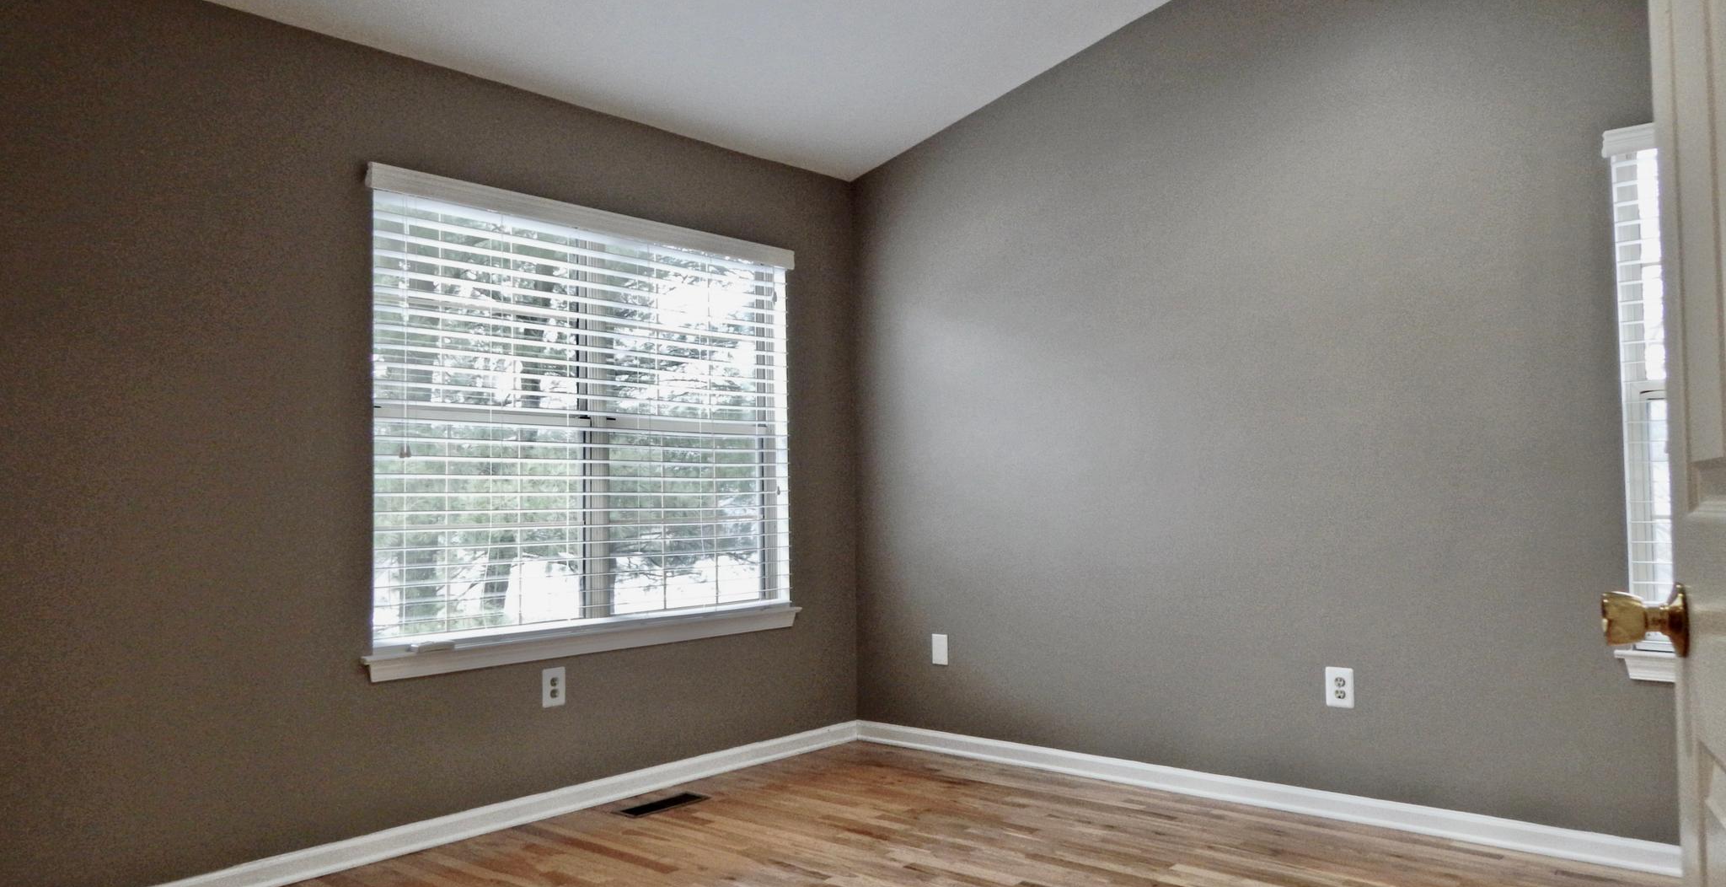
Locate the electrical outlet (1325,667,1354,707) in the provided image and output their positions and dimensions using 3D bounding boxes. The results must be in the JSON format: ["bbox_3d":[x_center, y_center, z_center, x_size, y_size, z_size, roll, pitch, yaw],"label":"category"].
[{"bbox_3d":[1.543,0.792,3.551,0.081,0.123,0.012,-4,-4,41],"label":"electrical outlet"}]

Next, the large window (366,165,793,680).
[{"bbox_3d":[-0.889,-0.051,4.023,0.100,1.605,1.841,-4,-4,41],"label":"large window"}]

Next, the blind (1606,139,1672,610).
[{"bbox_3d":[2.428,-0.139,2.800,0.850,1.542,0.100,-4,-4,41],"label":"blind"}]

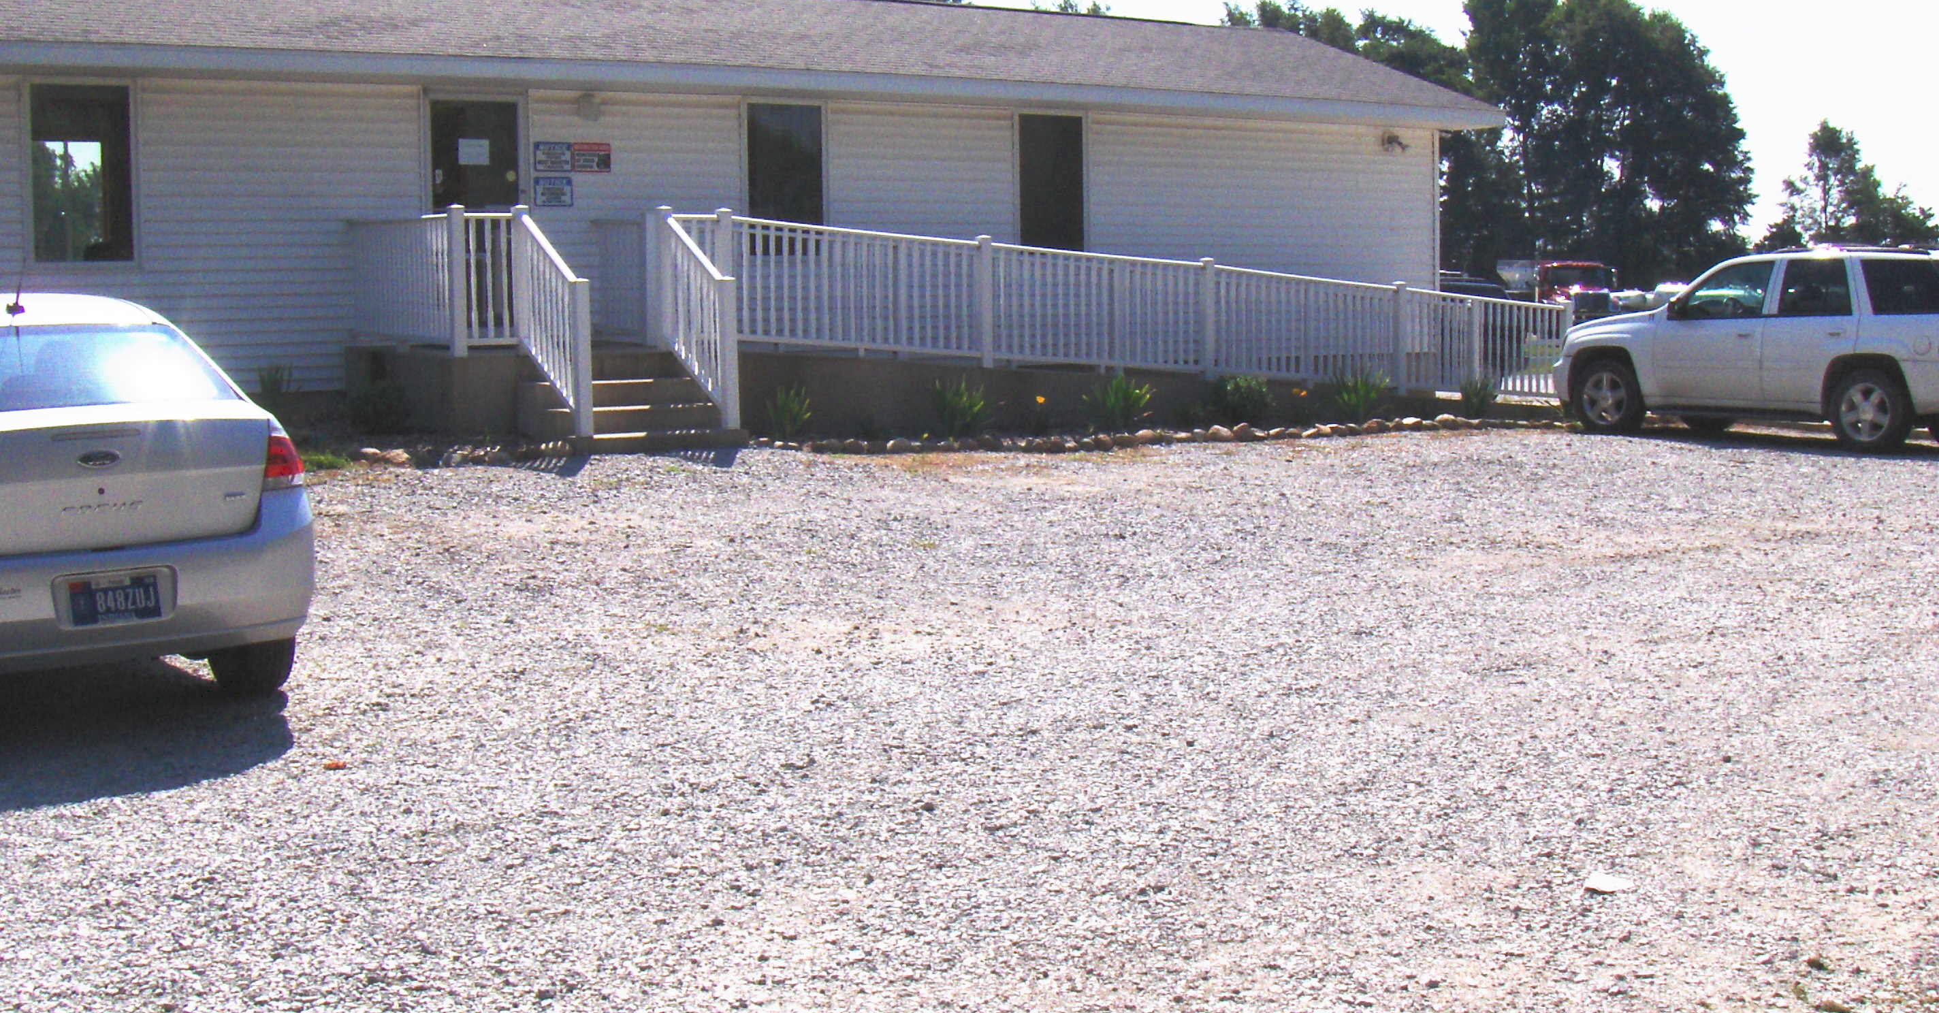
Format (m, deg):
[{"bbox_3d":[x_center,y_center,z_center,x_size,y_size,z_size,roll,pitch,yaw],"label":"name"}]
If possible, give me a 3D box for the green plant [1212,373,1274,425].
[{"bbox_3d":[2.378,-0.928,20.000,0.530,0.470,0.480,-4,6,-34],"label":"green plant"}]

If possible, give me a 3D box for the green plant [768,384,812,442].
[{"bbox_3d":[-1.366,-0.714,17.500,0.350,0.450,0.320,-4,6,-34],"label":"green plant"}]

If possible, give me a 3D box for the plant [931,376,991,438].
[{"bbox_3d":[-0.066,-0.785,18.350,0.480,0.490,0.440,-1,5,0],"label":"plant"}]

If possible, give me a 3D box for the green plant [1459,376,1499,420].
[{"bbox_3d":[4.810,-1.021,21.700,0.370,0.420,0.340,-1,5,0],"label":"green plant"}]

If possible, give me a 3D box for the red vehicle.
[{"bbox_3d":[19.850,-7.017,78.000,2.500,2.850,8.000,-1,5,-3],"label":"red vehicle"}]

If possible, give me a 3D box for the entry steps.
[{"bbox_3d":[-2.438,-0.767,16.556,1.320,0.700,1.100,-4,6,-34],"label":"entry steps"}]

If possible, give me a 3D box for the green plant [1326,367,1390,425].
[{"bbox_3d":[3.515,-0.993,20.800,0.580,0.540,0.530,-1,5,0],"label":"green plant"}]

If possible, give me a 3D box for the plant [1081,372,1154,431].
[{"bbox_3d":[1.243,-0.881,19.250,0.570,0.500,0.530,-1,5,0],"label":"plant"}]

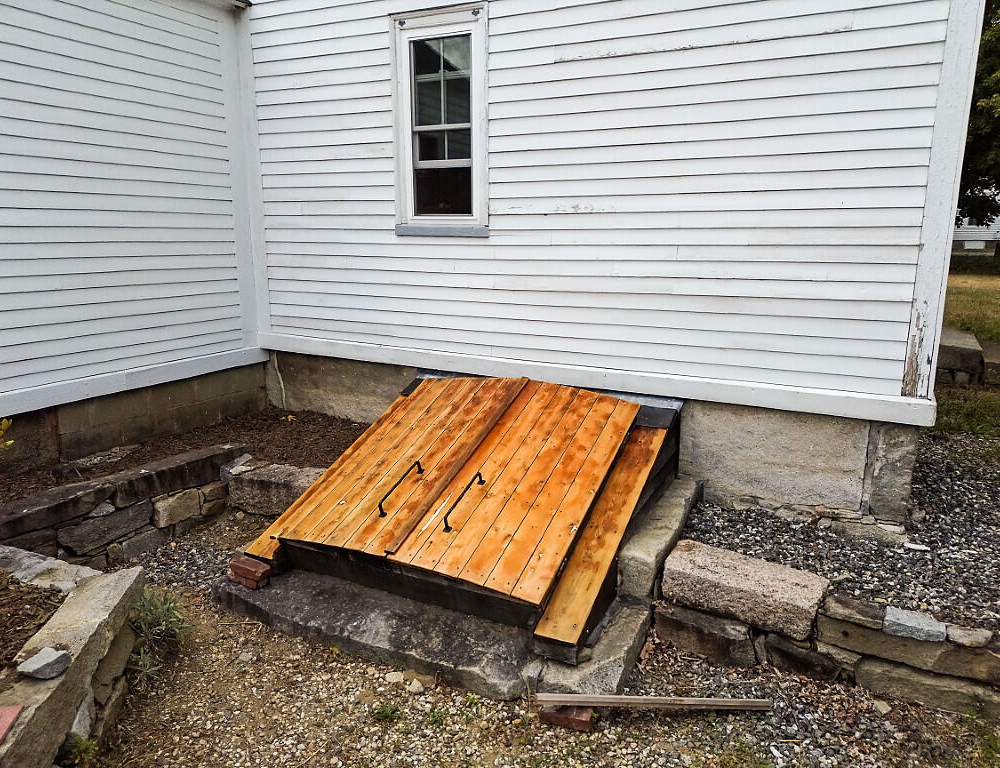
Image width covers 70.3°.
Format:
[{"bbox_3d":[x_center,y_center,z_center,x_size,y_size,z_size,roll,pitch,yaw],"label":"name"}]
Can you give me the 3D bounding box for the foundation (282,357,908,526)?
[{"bbox_3d":[0.227,0.217,4.503,4.180,0.540,0.300,6,14,27],"label":"foundation"}]

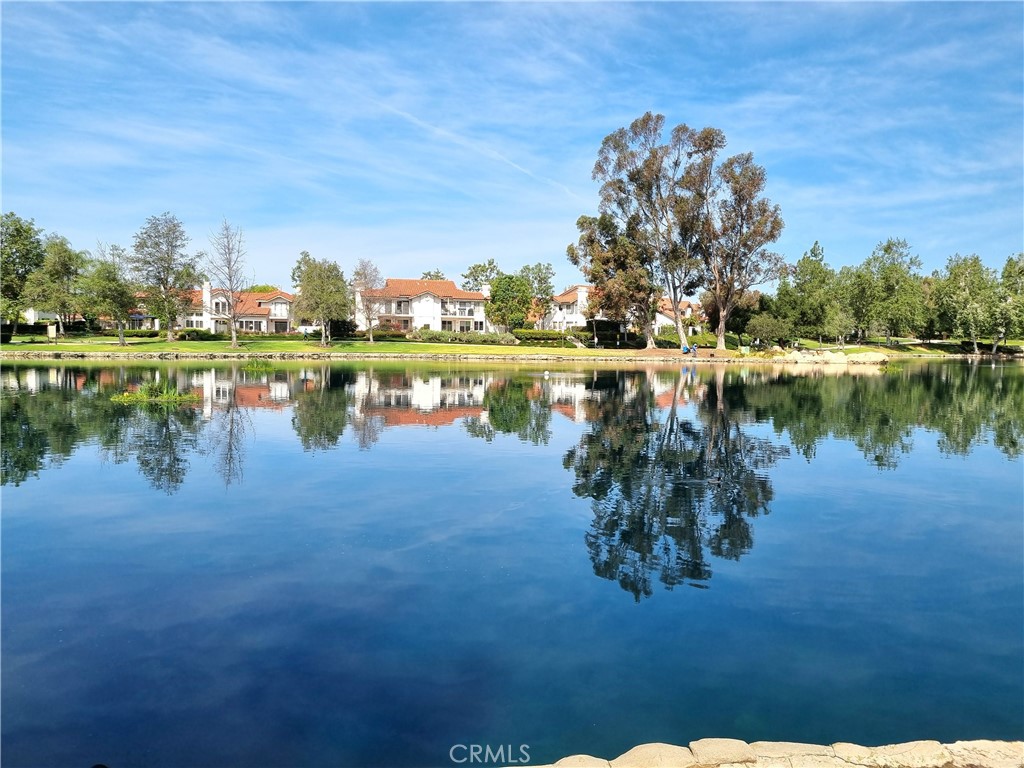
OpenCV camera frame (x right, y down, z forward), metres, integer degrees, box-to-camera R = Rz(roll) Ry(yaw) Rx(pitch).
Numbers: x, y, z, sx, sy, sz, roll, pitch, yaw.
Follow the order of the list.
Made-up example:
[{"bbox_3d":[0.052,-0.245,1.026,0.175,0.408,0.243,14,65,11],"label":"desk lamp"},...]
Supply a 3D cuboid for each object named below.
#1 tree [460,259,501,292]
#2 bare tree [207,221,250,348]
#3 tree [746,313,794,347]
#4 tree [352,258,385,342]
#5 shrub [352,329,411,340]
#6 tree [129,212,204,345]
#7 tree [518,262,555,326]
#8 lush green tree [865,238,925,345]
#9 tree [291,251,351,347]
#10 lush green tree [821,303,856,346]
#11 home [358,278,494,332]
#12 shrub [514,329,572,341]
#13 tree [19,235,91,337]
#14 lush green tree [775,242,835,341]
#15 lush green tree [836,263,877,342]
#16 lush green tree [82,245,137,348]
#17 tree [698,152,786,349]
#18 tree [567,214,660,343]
[{"bbox_3d":[-5.380,-14.940,131.360,7.100,13.040,7.100,1,3,0],"label":"tree"},{"bbox_3d":[-30.824,-10.882,83.512,4.680,14.040,5.000,1,3,0],"label":"bare tree"},{"bbox_3d":[33.265,-6.937,98.838,6.050,4.490,6.300,1,3,0],"label":"tree"},{"bbox_3d":[-19.320,-11.240,103.540,4.260,11.360,4.260,1,3,0],"label":"tree"},{"bbox_3d":[-18.194,-6.902,107.250,7.930,1.670,2.200,0,3,-10],"label":"shrub"},{"bbox_3d":[-40.760,-12.530,90.460,8.620,15.380,8.620,1,3,0],"label":"tree"},{"bbox_3d":[3.570,-13.350,119.430,5.990,11.080,5.990,1,3,0],"label":"tree"},{"bbox_3d":[85.989,-20.546,171.980,13.150,23.840,14.000,1,3,0],"label":"lush green tree"},{"bbox_3d":[-25.030,-11.180,100.540,7.760,12.610,7.760,1,3,0],"label":"tree"},{"bbox_3d":[58.670,-10.460,137.580,6.190,8.250,6.190,1,3,0],"label":"lush green tree"},{"bbox_3d":[-13.316,-12.054,118.759,20.800,8.730,14.000,0,3,-10],"label":"home"},{"bbox_3d":[4.270,-6.870,107.780,8.300,1.830,2.000,1,3,0],"label":"shrub"},{"bbox_3d":[-60.950,-13.120,102.470,8.970,13.660,8.970,1,3,0],"label":"tree"},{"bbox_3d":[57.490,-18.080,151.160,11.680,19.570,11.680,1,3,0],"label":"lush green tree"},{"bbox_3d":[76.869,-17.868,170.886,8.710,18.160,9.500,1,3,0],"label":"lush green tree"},{"bbox_3d":[-44.920,-9.850,85.610,6.170,11.410,6.170,1,3,0],"label":"lush green tree"},{"bbox_3d":[30.010,-17.320,100.140,11.380,25.870,11.380,1,3,0],"label":"tree"},{"bbox_3d":[13.120,-13.310,99.390,12.040,17.290,12.040,1,3,0],"label":"tree"}]

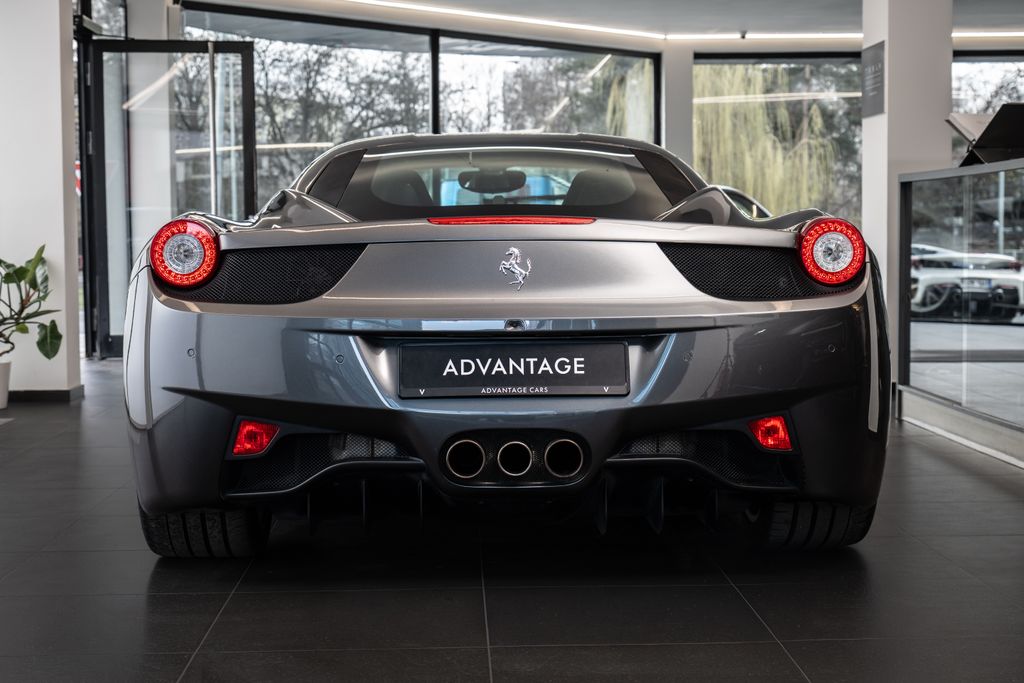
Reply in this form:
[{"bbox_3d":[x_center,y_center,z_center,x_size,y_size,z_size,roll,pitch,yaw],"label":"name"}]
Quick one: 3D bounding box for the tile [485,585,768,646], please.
[{"bbox_3d":[0.242,0.612,3.818,0.600,0.010,0.595,-1,4,-2],"label":"tile"}]

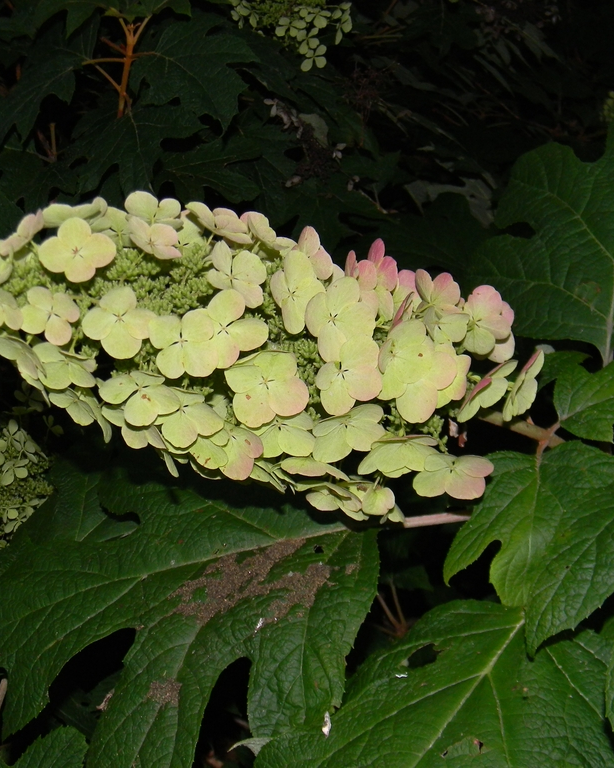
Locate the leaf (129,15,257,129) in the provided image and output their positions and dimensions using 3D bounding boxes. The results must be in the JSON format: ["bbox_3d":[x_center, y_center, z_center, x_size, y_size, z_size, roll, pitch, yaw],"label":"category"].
[{"bbox_3d":[-0.120,-0.330,1.280,0.125,0.035,0.115,38,58,15],"label":"leaf"}]

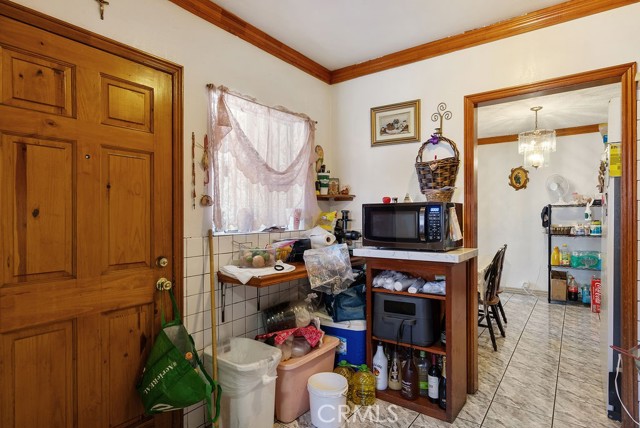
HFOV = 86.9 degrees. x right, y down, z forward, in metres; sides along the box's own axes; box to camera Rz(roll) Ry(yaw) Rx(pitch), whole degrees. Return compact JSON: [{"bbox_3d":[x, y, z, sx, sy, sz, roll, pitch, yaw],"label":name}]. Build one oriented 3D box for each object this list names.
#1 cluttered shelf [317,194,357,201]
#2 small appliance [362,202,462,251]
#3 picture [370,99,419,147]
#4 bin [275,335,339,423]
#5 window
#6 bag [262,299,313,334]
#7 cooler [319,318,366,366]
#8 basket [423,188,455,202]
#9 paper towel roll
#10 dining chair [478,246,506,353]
[{"bbox_3d":[0.112,-0.142,2.988,0.380,0.050,0.220,0,0,-8],"label":"cluttered shelf"},{"bbox_3d":[0.646,0.085,2.381,0.560,0.310,0.450,0,0,37],"label":"small appliance"},{"bbox_3d":[0.595,-0.718,2.707,0.425,0.320,0.030,0,0,37],"label":"picture"},{"bbox_3d":[-0.163,1.060,2.251,0.410,0.380,0.570,0,0,37],"label":"bin"},{"bbox_3d":[-0.339,-0.322,2.466,0.090,0.910,1.050,0,0,37],"label":"window"},{"bbox_3d":[-0.191,0.710,2.372,0.240,0.220,0.390,0,0,37],"label":"bag"},{"bbox_3d":[0.195,1.037,2.772,0.460,0.430,0.330,0,0,32],"label":"cooler"},{"bbox_3d":[0.813,-0.120,2.310,0.200,0.100,0.190,0,0,37],"label":"basket"},{"bbox_3d":[-0.008,0.198,2.530,0.110,0.110,0.260,0,0,-44],"label":"paper towel roll"},{"bbox_3d":[1.560,0.785,3.382,0.520,0.930,0.460,0,0,37],"label":"dining chair"}]

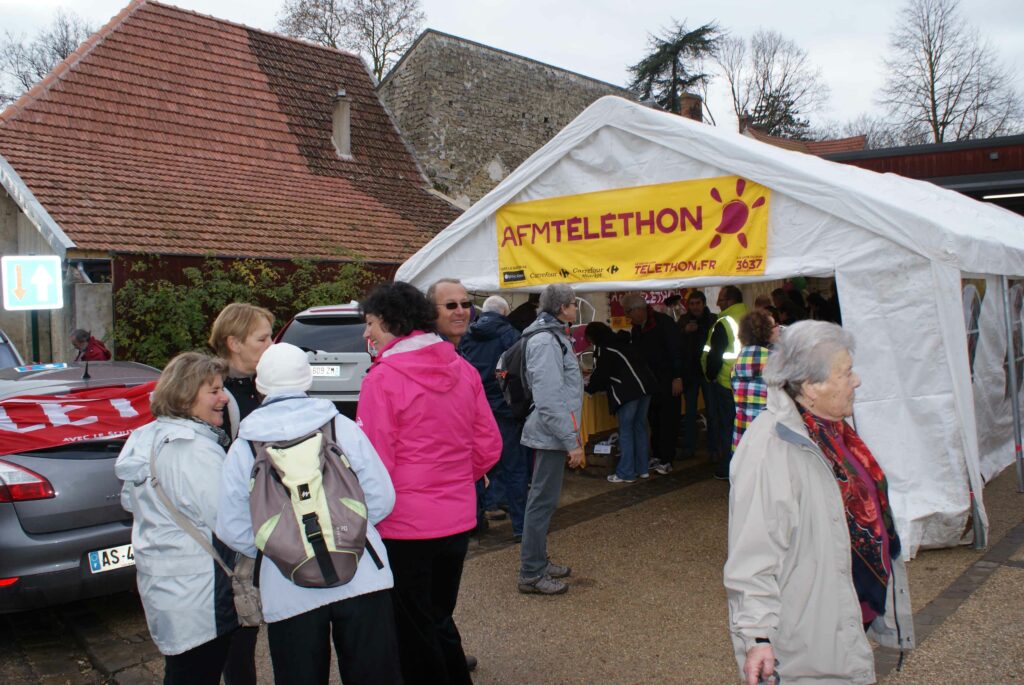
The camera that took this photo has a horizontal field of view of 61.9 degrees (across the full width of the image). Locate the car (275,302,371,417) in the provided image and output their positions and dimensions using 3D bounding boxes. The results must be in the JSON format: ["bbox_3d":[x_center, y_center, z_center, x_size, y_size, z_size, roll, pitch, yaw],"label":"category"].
[{"bbox_3d":[-1.980,0.301,12.220,1.870,1.700,4.600,-1,2,7],"label":"car"}]

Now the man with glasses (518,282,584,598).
[{"bbox_3d":[0.222,0.539,4.920,0.370,1.740,0.500,-2,2,-7],"label":"man with glasses"}]

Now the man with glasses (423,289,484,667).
[{"bbox_3d":[-0.250,0.599,3.740,0.520,1.740,0.360,-3,3,-33],"label":"man with glasses"}]

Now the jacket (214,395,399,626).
[{"bbox_3d":[-0.645,0.508,2.680,0.530,0.690,0.390,-2,3,-16],"label":"jacket"}]

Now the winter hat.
[{"bbox_3d":[-0.721,0.087,2.700,0.180,0.170,0.200,-2,3,-19],"label":"winter hat"}]

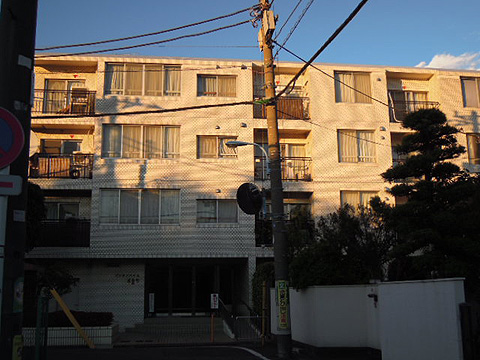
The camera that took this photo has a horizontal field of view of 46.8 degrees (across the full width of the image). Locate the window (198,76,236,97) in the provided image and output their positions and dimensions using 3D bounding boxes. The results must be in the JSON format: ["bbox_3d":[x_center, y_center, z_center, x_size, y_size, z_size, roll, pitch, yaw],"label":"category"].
[{"bbox_3d":[-0.991,-4.073,24.217,1.724,1.000,0.150,1,-11,-7],"label":"window"}]

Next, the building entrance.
[{"bbox_3d":[-2.345,5.301,27.014,4.444,2.535,0.800,1,-12,-7],"label":"building entrance"}]

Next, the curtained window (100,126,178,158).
[{"bbox_3d":[-4.124,-1.589,23.346,3.238,1.466,0.150,1,-11,-7],"label":"curtained window"}]

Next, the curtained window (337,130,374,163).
[{"bbox_3d":[5.156,-1.455,24.418,1.695,1.496,0.150,1,-11,-7],"label":"curtained window"}]

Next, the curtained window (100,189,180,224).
[{"bbox_3d":[-4.089,1.108,22.808,3.238,1.466,0.150,1,-11,-7],"label":"curtained window"}]

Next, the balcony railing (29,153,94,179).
[{"bbox_3d":[-7.487,-0.609,23.232,2.616,1.071,0.150,1,-12,-7],"label":"balcony railing"}]

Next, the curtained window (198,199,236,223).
[{"bbox_3d":[-0.922,1.320,23.140,1.724,1.000,0.150,1,-11,-7],"label":"curtained window"}]

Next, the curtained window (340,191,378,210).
[{"bbox_3d":[5.304,1.240,24.517,1.722,1.503,0.150,1,-12,-7],"label":"curtained window"}]

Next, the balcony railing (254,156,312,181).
[{"bbox_3d":[1.875,-0.459,23.829,2.500,1.023,0.100,1,-11,-7],"label":"balcony railing"}]

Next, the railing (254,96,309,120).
[{"bbox_3d":[1.840,-3.156,24.368,2.500,1.023,0.100,1,-11,-7],"label":"railing"}]

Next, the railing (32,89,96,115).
[{"bbox_3d":[-7.534,-3.353,23.799,2.636,1.081,0.150,1,-12,-7],"label":"railing"}]

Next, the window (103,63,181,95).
[{"bbox_3d":[-4.269,-4.418,24.488,3.298,1.488,0.150,1,-12,-7],"label":"window"}]

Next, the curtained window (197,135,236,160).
[{"bbox_3d":[-1.002,-1.424,24.275,1.757,1.025,0.150,1,-12,-7],"label":"curtained window"}]

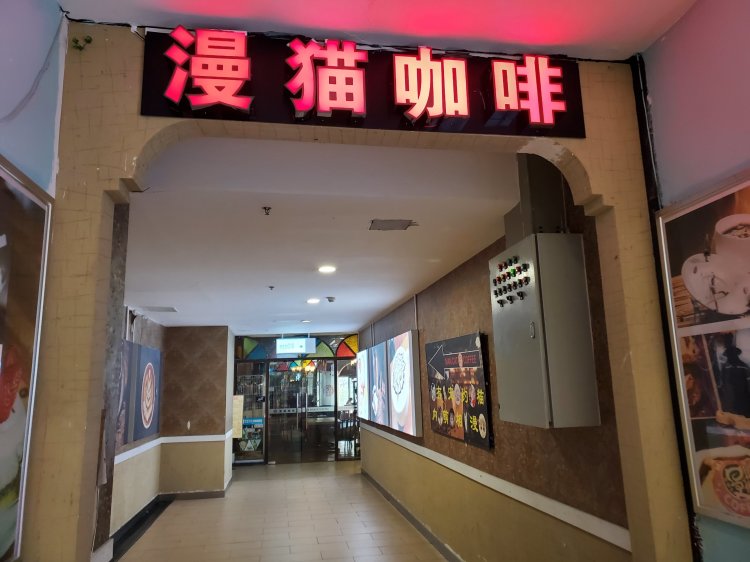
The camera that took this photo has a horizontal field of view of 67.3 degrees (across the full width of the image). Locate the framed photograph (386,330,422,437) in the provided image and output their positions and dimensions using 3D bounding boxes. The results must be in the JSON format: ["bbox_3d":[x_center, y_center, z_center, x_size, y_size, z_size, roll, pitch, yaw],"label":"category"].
[{"bbox_3d":[0.340,1.253,6.911,0.071,1.150,1.497,0,-11,-10],"label":"framed photograph"}]

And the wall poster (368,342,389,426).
[{"bbox_3d":[0.079,1.534,8.417,0.071,1.140,1.546,0,-11,-10],"label":"wall poster"}]

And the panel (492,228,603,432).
[{"bbox_3d":[0.901,0.287,3.101,0.269,0.958,0.631,0,-11,-10],"label":"panel"}]

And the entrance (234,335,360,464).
[{"bbox_3d":[-1.656,2.530,12.249,2.745,2.793,0.161,0,-11,-10],"label":"entrance"}]

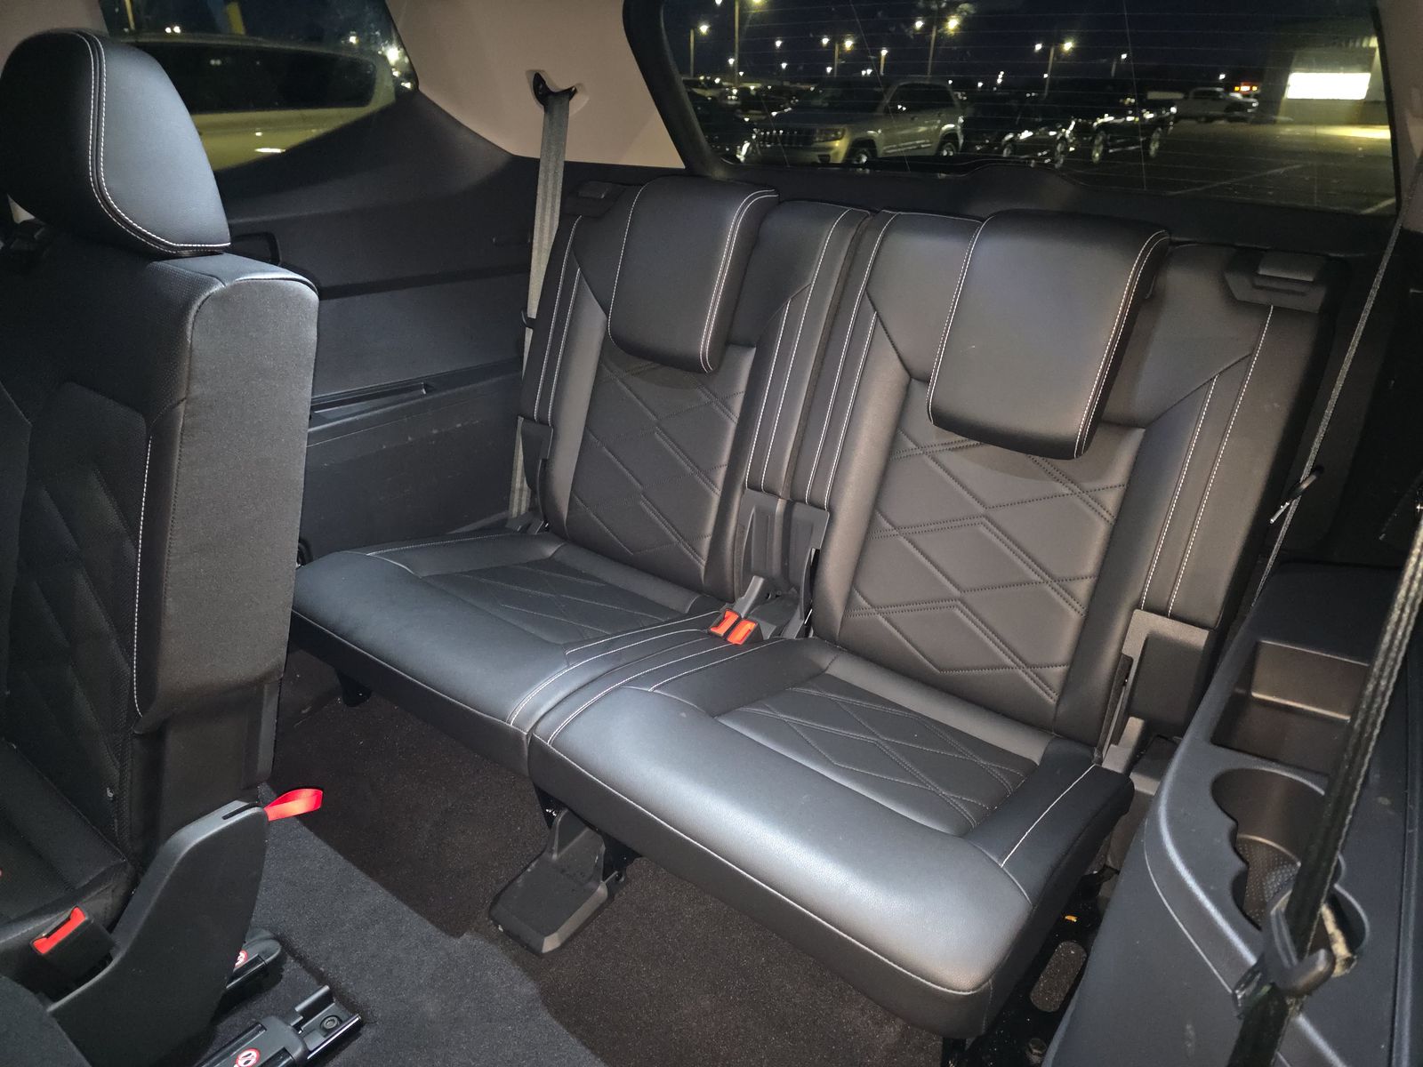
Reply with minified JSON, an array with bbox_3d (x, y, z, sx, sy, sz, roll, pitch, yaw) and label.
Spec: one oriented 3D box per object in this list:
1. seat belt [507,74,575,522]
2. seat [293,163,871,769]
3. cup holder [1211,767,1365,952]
[{"bbox_3d":[-0.313,-0.406,1.709,0.065,0.791,0.040,6,16,-10],"label":"seat belt"},{"bbox_3d":[-0.199,-0.140,1.386,0.567,0.666,0.738,19,31,33],"label":"seat"},{"bbox_3d":[0.453,0.282,0.762,0.105,0.080,0.200,12,27,21],"label":"cup holder"}]

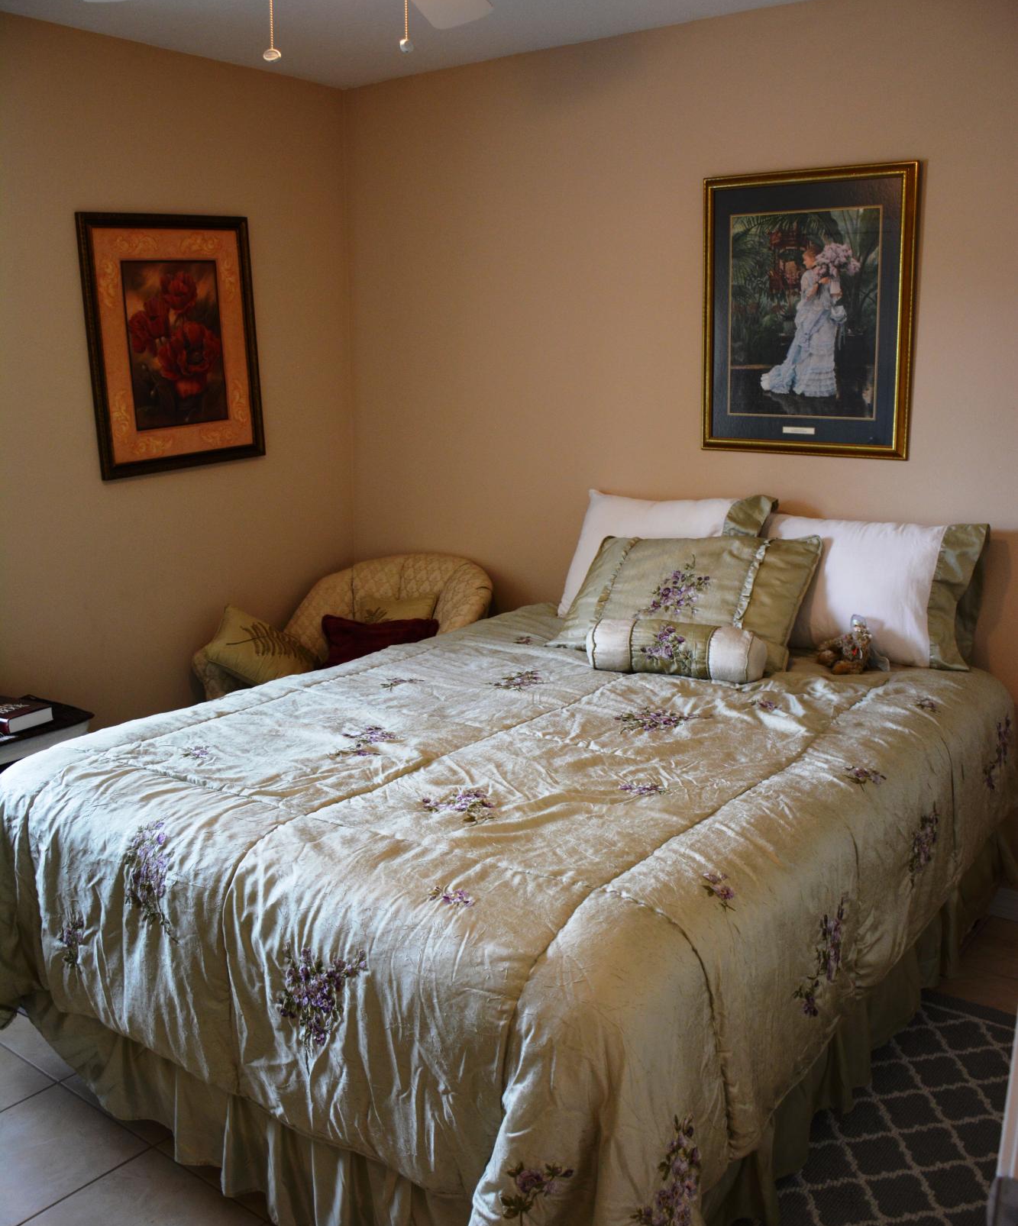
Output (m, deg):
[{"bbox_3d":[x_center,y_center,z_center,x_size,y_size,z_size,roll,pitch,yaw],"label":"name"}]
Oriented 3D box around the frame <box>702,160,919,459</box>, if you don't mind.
[{"bbox_3d":[0.793,-0.802,3.076,0.595,0.740,0.030,9,16,36],"label":"frame"}]

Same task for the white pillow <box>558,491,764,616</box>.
[{"bbox_3d":[0.433,-0.132,3.318,0.650,0.400,0.160,8,-3,34],"label":"white pillow"}]

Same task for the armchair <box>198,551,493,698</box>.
[{"bbox_3d":[-0.512,0.271,3.785,0.730,0.810,0.820,8,15,32],"label":"armchair"}]

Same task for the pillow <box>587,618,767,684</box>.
[{"bbox_3d":[0.411,0.087,2.827,0.445,0.130,0.130,6,14,25],"label":"pillow"}]

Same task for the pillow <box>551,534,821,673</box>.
[{"bbox_3d":[0.465,-0.042,3.025,0.650,0.370,0.140,7,-17,28],"label":"pillow"}]

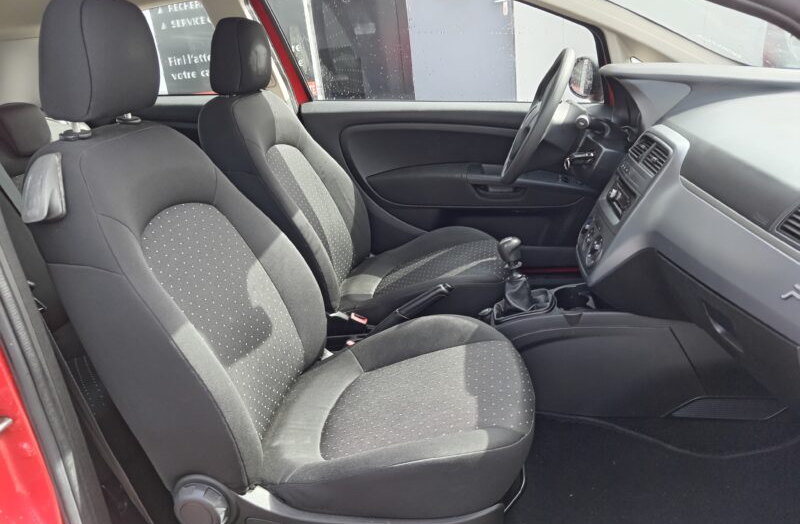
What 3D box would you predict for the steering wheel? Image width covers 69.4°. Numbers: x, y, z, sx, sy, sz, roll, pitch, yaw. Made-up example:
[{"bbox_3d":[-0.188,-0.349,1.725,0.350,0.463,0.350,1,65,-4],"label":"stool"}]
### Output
[{"bbox_3d":[0.372,-0.399,1.593,0.100,0.380,0.380,24,20,-2],"label":"steering wheel"}]

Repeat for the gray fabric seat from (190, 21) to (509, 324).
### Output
[{"bbox_3d":[-0.129,-0.229,1.713,0.840,0.980,0.510,-3,18,8],"label":"gray fabric seat"}]

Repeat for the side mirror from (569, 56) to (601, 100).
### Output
[{"bbox_3d":[0.659,-0.632,1.993,0.110,0.155,0.190,-7,18,-4],"label":"side mirror"}]

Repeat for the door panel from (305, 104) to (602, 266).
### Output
[{"bbox_3d":[0.209,-0.272,2.029,1.060,0.670,0.130,-3,18,8],"label":"door panel"}]

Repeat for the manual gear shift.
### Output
[{"bbox_3d":[0.273,0.026,1.381,0.090,0.185,0.085,-3,18,8],"label":"manual gear shift"}]

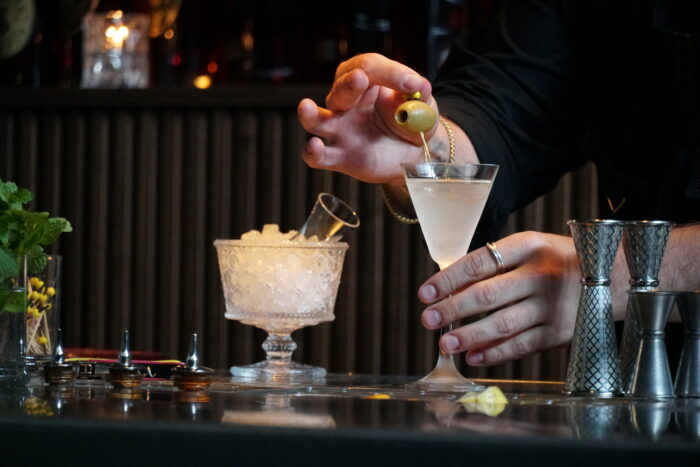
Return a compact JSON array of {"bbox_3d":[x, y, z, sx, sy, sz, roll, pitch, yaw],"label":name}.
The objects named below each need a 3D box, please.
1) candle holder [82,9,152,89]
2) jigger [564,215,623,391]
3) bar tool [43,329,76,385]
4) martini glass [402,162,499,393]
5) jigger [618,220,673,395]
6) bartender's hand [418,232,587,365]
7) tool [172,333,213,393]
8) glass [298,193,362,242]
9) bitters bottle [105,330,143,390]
[{"bbox_3d":[-0.258,-0.201,4.320,0.074,0.088,0.074,1,0,0],"label":"candle holder"},{"bbox_3d":[0.175,0.053,2.796,0.044,0.124,0.044,1,0,0],"label":"jigger"},{"bbox_3d":[-0.211,0.089,2.865,0.025,0.040,0.025,1,0,0],"label":"bar tool"},{"bbox_3d":[0.072,0.032,2.880,0.072,0.164,0.072,1,0,0],"label":"martini glass"},{"bbox_3d":[0.213,0.054,2.840,0.044,0.124,0.044,1,0,0],"label":"jigger"},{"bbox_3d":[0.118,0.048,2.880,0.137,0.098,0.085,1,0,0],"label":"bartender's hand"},{"bbox_3d":[-0.112,0.091,2.805,0.029,0.040,0.029,1,0,0],"label":"tool"},{"bbox_3d":[-0.025,0.006,2.849,0.037,0.060,0.037,38,18,0],"label":"glass"},{"bbox_3d":[-0.170,0.095,2.950,0.028,0.044,0.028,1,2,0],"label":"bitters bottle"}]

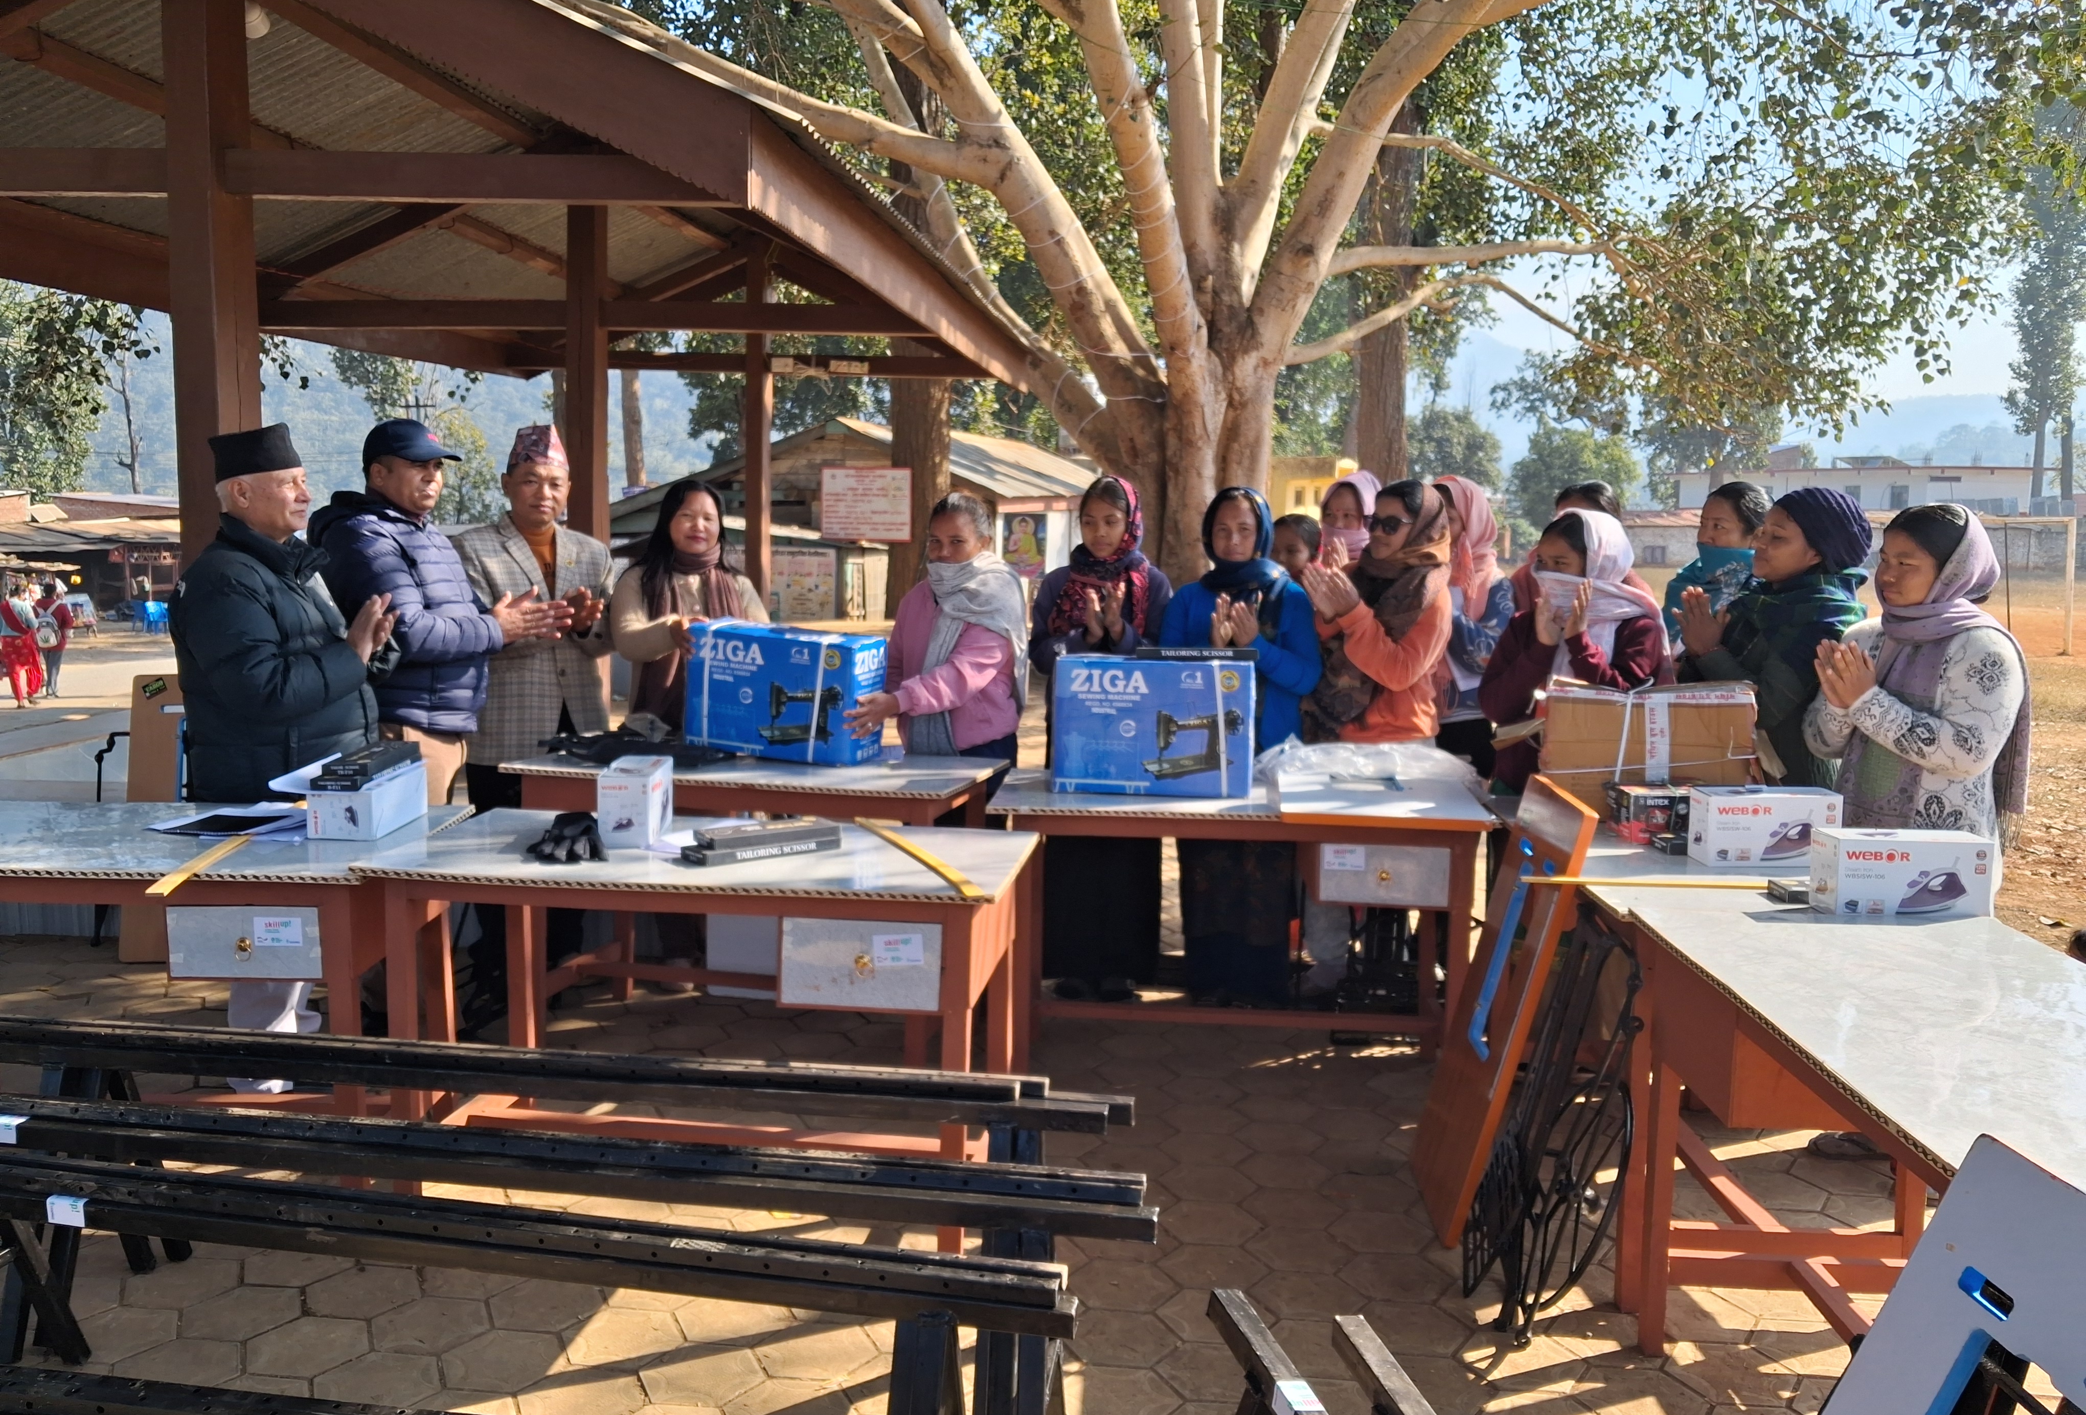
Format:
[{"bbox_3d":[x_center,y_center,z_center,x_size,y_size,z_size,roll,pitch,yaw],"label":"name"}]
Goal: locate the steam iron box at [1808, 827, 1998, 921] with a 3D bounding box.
[{"bbox_3d":[1.564,0.301,2.960,0.284,0.139,0.103,1,6,-3],"label":"steam iron box"}]

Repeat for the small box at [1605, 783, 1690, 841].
[{"bbox_3d":[1.400,0.241,3.732,0.155,0.090,0.165,1,6,0],"label":"small box"}]

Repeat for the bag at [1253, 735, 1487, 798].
[{"bbox_3d":[0.846,0.157,4.267,0.600,0.120,0.360,2,6,5],"label":"bag"}]

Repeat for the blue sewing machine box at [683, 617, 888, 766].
[{"bbox_3d":[-0.725,-0.043,4.611,0.500,0.335,0.225,7,9,18],"label":"blue sewing machine box"}]

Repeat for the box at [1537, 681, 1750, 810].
[{"bbox_3d":[1.440,0.112,3.944,0.470,0.305,0.250,3,6,11],"label":"box"}]

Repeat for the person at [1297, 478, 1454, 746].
[{"bbox_3d":[1.011,0.098,4.958,0.420,1.590,0.460,-4,8,-40],"label":"person"}]

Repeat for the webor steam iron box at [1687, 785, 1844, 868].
[{"bbox_3d":[1.523,0.251,3.430,0.290,0.140,0.100,1,6,-9],"label":"webor steam iron box"}]

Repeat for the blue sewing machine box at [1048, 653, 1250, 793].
[{"bbox_3d":[0.288,0.043,4.175,0.495,0.330,0.215,2,6,6],"label":"blue sewing machine box"}]

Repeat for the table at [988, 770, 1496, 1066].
[{"bbox_3d":[0.469,0.596,4.184,1.200,0.760,0.640,2,6,3],"label":"table"}]

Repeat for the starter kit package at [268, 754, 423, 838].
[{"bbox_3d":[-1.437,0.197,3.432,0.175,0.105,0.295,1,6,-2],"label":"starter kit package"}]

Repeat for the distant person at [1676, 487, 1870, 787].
[{"bbox_3d":[1.907,0.220,4.245,0.460,1.574,0.500,-2,7,-30],"label":"distant person"}]

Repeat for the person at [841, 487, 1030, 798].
[{"bbox_3d":[-0.298,0.106,4.944,0.500,1.521,0.520,6,8,37],"label":"person"}]

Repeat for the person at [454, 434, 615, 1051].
[{"bbox_3d":[-1.408,0.065,4.484,0.490,1.668,0.380,-1,6,-18],"label":"person"}]

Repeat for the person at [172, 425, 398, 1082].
[{"bbox_3d":[-1.883,0.122,4.029,0.460,1.625,0.520,4,6,20],"label":"person"}]

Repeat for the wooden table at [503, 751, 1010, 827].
[{"bbox_3d":[-0.773,0.542,4.441,1.220,0.760,0.610,3,6,11],"label":"wooden table"}]

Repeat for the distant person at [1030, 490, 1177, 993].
[{"bbox_3d":[0.181,0.080,5.040,0.470,1.578,0.420,2,6,3],"label":"distant person"}]

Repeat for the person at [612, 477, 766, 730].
[{"bbox_3d":[-1.072,0.077,4.988,0.500,1.555,0.450,0,6,-15],"label":"person"}]

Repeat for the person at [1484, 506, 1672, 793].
[{"bbox_3d":[1.443,0.219,4.428,0.470,1.509,0.500,-4,8,-41],"label":"person"}]

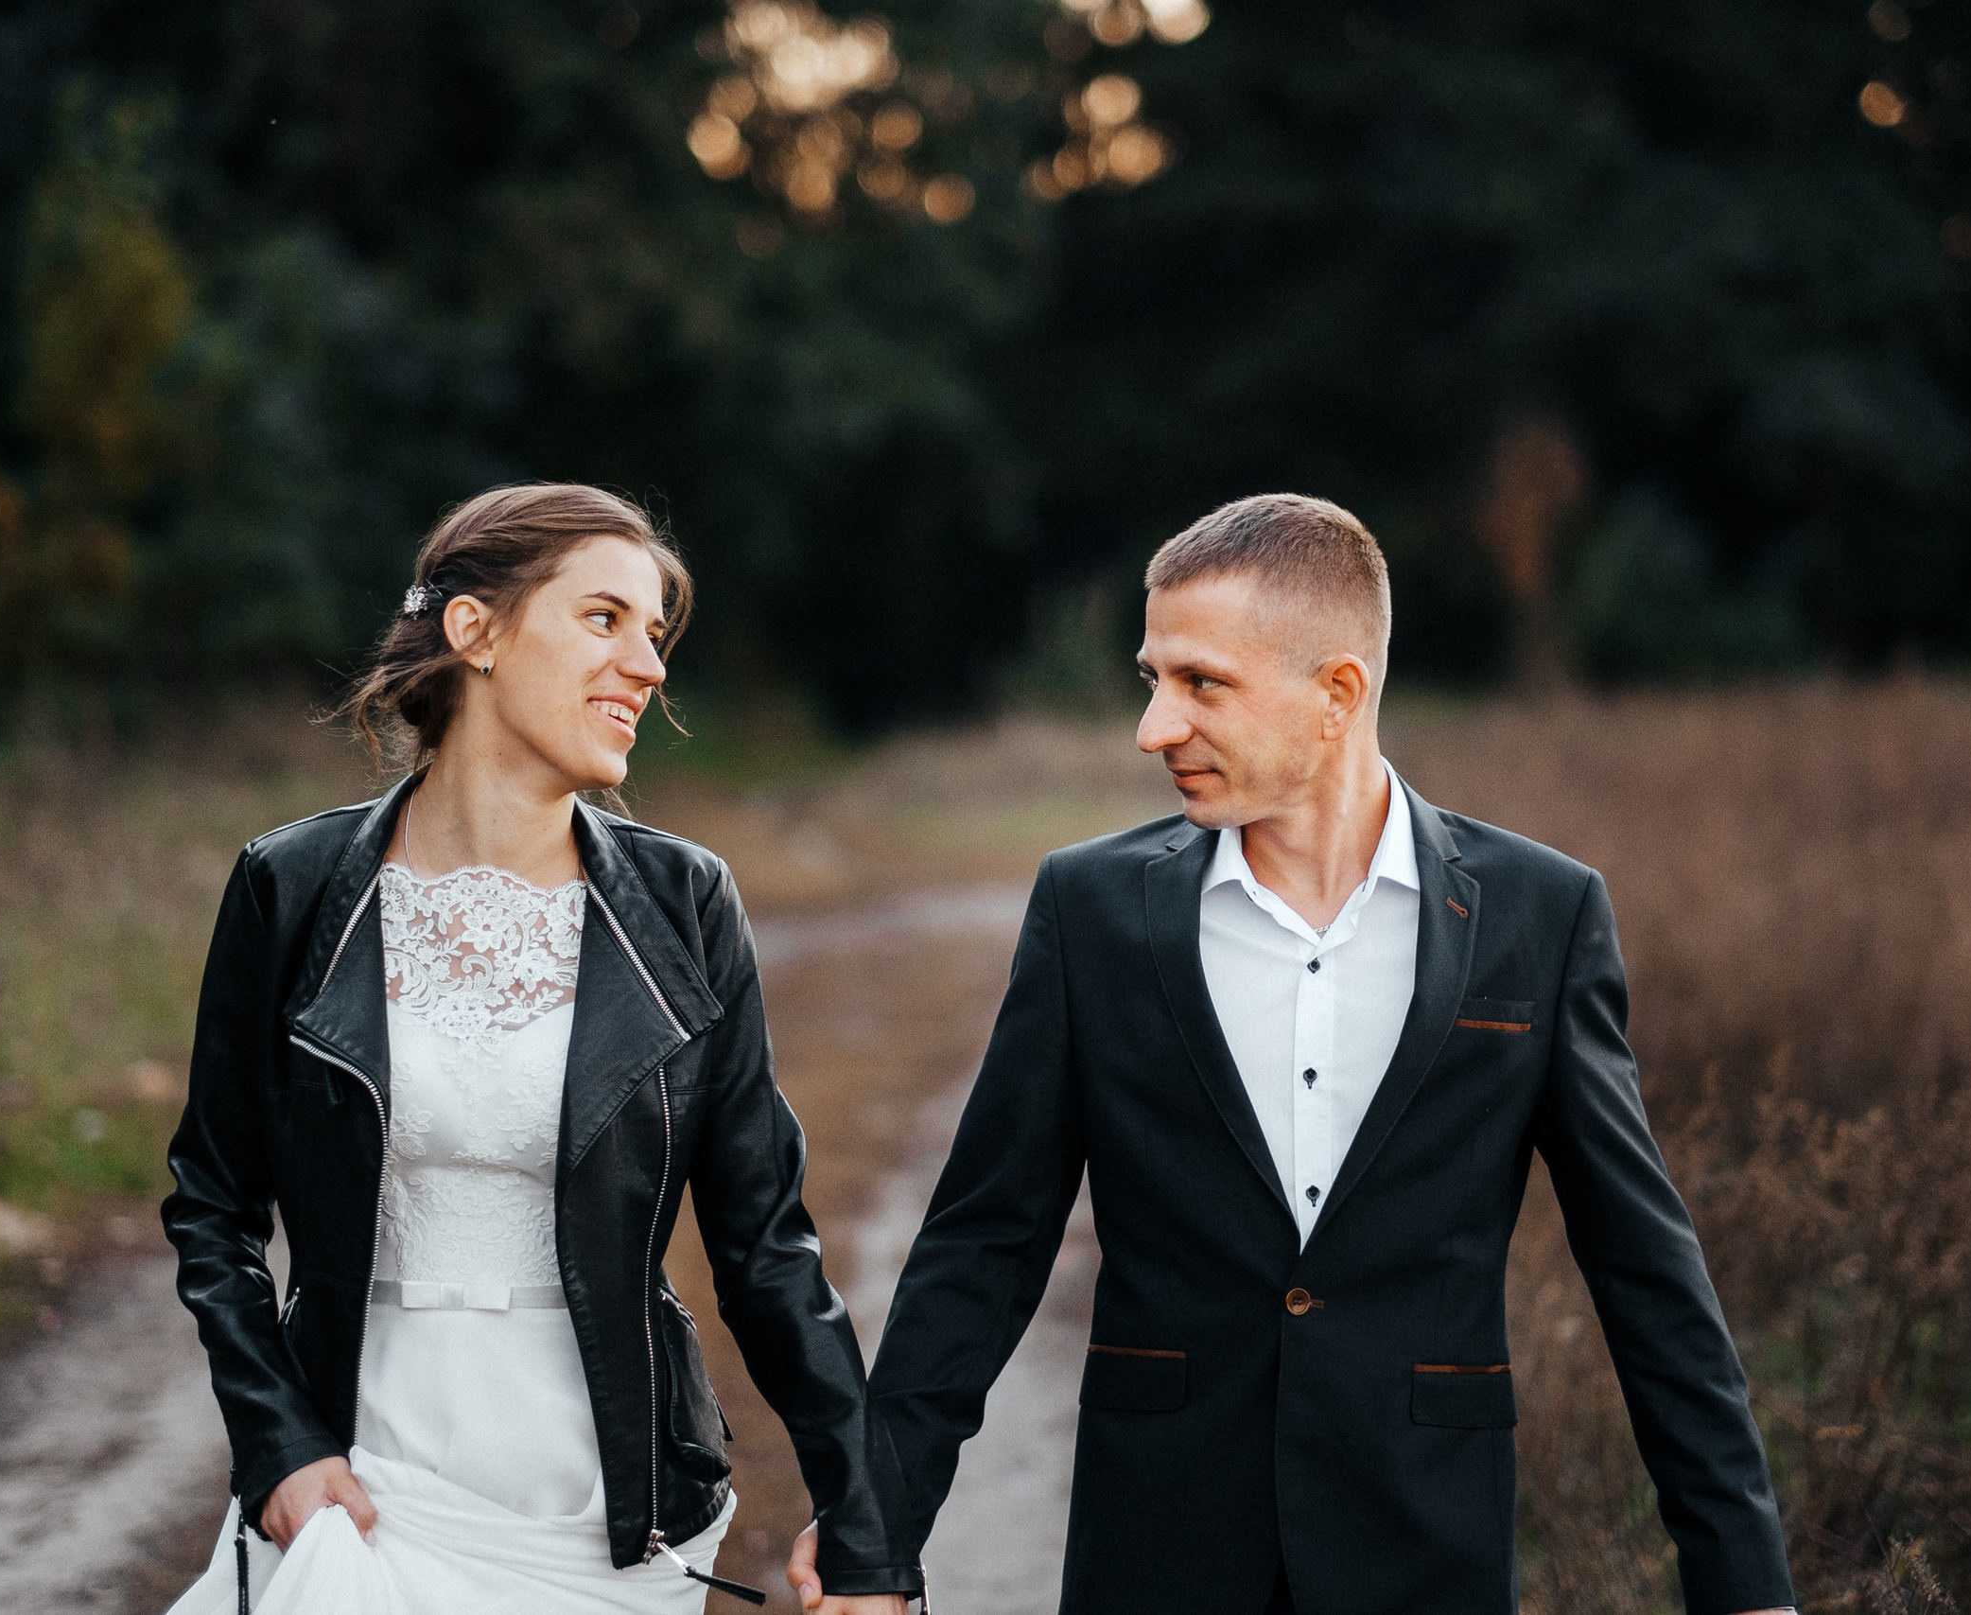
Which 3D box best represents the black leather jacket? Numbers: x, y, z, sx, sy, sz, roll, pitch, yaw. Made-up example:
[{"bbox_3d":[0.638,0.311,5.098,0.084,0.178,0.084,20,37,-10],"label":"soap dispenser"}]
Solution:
[{"bbox_3d":[-0.338,0.286,4.300,0.570,0.615,0.320,0,1,6],"label":"black leather jacket"}]

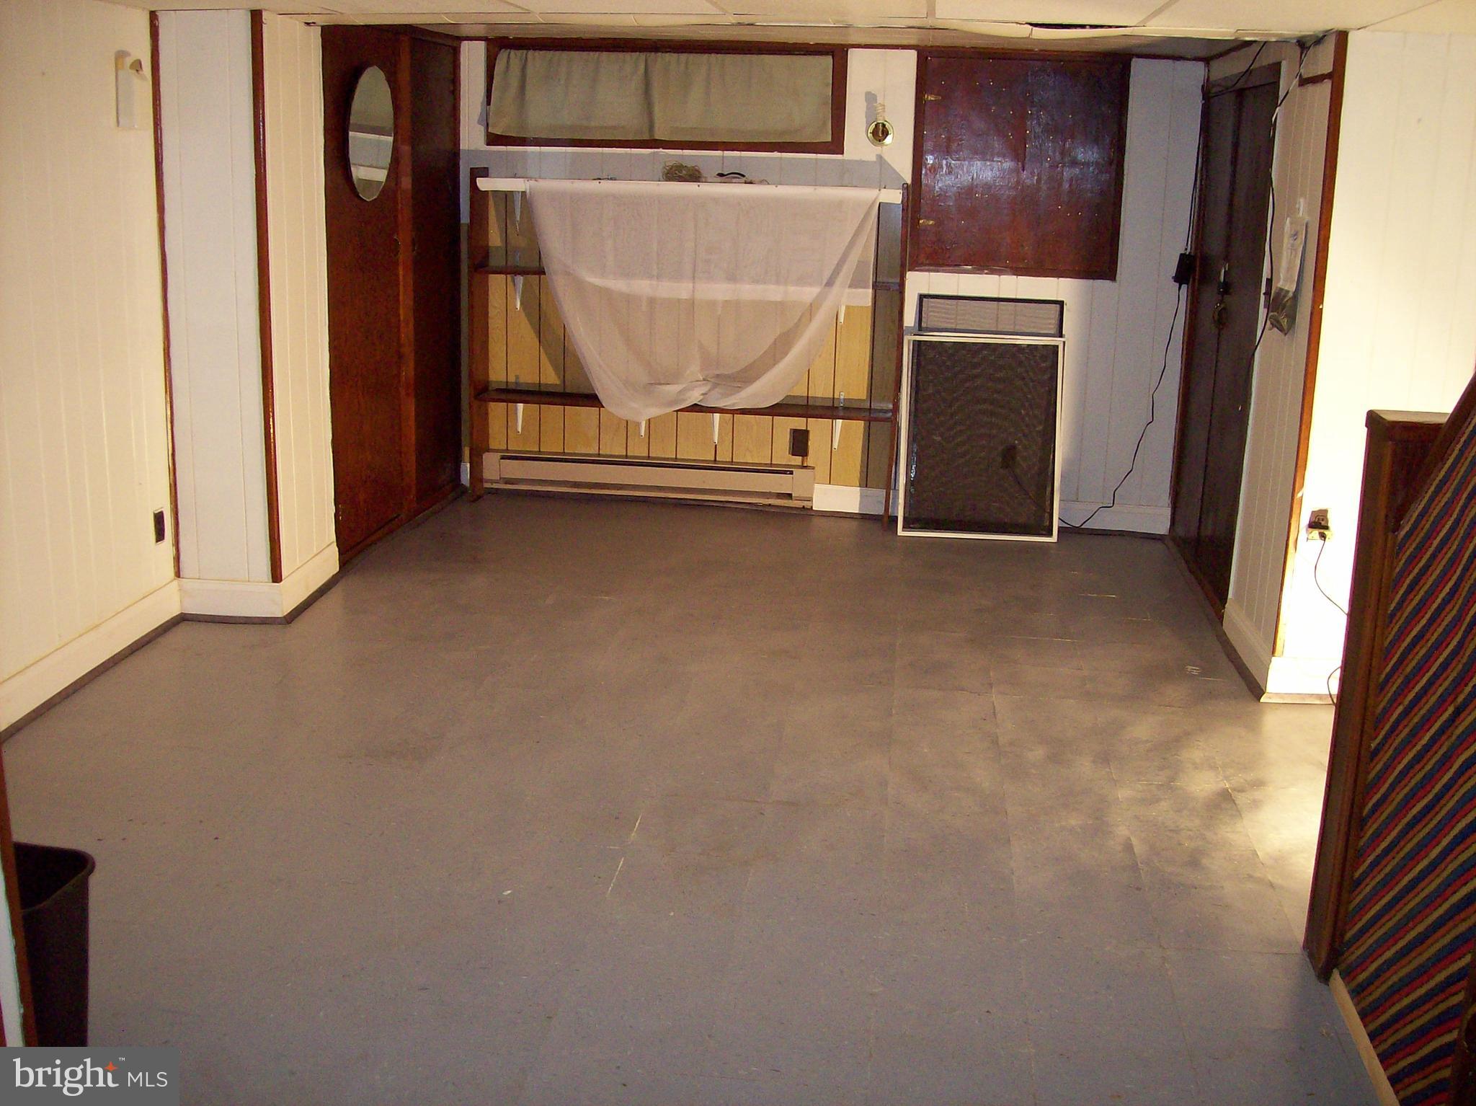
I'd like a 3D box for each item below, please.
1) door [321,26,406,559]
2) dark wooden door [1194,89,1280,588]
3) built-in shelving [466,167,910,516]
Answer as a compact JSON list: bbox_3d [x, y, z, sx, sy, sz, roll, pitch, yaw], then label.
[{"bbox_3d":[-1.463,-1.017,6.036,0.050,1.960,0.810,3,15,6],"label":"door"},{"bbox_3d":[1.881,-0.784,5.731,0.050,1.835,0.640,3,15,6],"label":"dark wooden door"},{"bbox_3d":[-0.248,-0.917,6.853,1.930,1.505,0.230,3,15,6],"label":"built-in shelving"}]

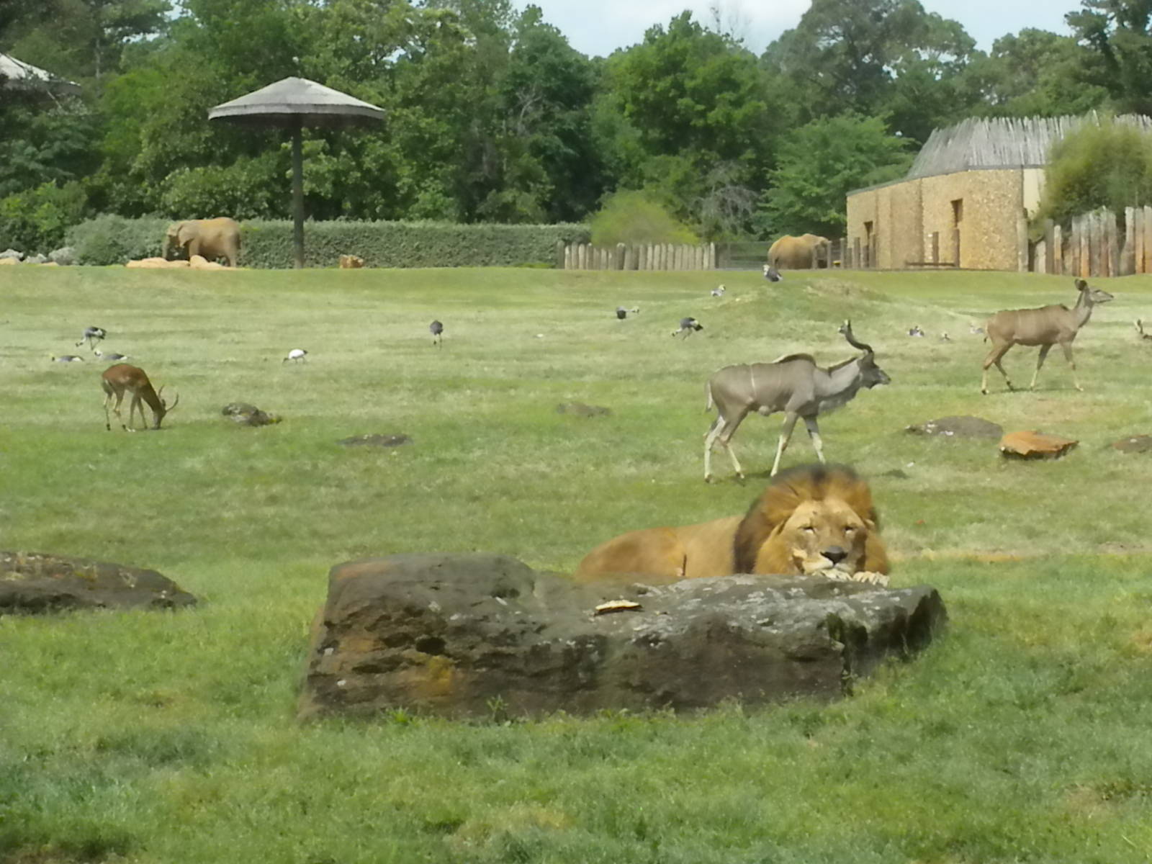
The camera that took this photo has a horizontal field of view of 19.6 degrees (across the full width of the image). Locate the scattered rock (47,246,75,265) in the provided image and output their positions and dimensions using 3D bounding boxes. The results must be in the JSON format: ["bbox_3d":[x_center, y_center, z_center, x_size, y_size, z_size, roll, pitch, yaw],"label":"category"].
[{"bbox_3d":[-23.472,-8.036,152.000,1.270,0.900,1.000,0,3,0],"label":"scattered rock"}]

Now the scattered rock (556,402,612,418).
[{"bbox_3d":[0.108,-0.305,47.000,0.800,0.210,0.600,0,3,0],"label":"scattered rock"}]

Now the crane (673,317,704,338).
[{"bbox_3d":[2.771,-2.562,82.000,0.766,0.527,0.260,0,3,0],"label":"crane"}]

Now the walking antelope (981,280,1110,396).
[{"bbox_3d":[6.651,-1.359,47.000,1.799,1.610,0.440,0,3,-8],"label":"walking antelope"}]

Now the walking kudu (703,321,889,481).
[{"bbox_3d":[2.535,-0.371,38.300,2.122,1.794,0.500,-1,3,-20],"label":"walking kudu"}]

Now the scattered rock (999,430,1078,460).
[{"bbox_3d":[5.624,0.159,40.500,0.930,0.320,0.700,0,3,0],"label":"scattered rock"}]

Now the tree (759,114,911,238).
[{"bbox_3d":[13.536,-12.578,175.000,8.200,8.100,8.000,0,3,0],"label":"tree"}]

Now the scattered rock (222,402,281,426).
[{"bbox_3d":[-4.433,-0.241,45.500,0.800,0.300,0.560,0,3,0],"label":"scattered rock"}]

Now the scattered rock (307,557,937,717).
[{"bbox_3d":[0.124,0.722,12.100,2.200,0.460,1.350,-1,3,-10],"label":"scattered rock"}]

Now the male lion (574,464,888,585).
[{"bbox_3d":[0.574,0.479,12.600,0.640,0.700,1.700,-2,4,-31],"label":"male lion"}]

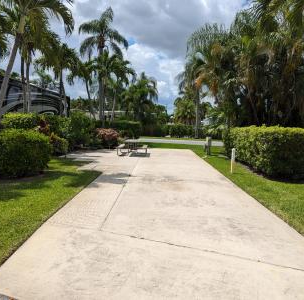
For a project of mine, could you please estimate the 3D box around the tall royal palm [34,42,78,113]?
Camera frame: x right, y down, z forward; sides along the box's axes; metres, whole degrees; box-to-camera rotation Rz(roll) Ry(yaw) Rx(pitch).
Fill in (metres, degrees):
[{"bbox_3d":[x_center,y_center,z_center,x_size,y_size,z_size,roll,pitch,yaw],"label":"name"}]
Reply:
[{"bbox_3d":[-5.999,-3.491,17.547,2.800,6.900,2.800,0,5,0],"label":"tall royal palm"}]

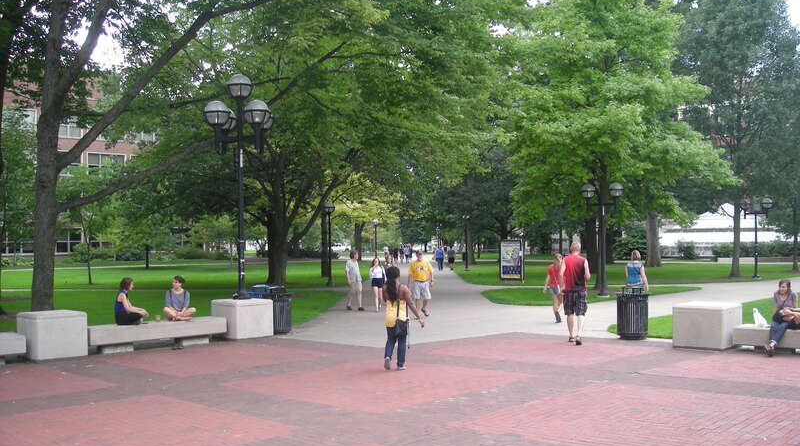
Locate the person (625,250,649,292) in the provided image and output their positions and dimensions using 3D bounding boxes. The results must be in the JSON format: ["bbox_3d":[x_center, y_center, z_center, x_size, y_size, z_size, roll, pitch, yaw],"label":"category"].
[{"bbox_3d":[5.625,1.472,19.200,0.560,1.670,0.450,-1,-1,6],"label":"person"}]

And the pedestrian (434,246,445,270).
[{"bbox_3d":[2.720,2.414,55.000,0.600,1.700,0.450,-1,-2,0],"label":"pedestrian"}]

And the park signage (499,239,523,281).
[{"bbox_3d":[5.652,1.977,41.000,1.150,2.180,0.280,-1,-2,21],"label":"park signage"}]

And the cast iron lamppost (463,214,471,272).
[{"bbox_3d":[4.576,1.372,55.500,0.520,3.850,0.520,-1,-1,0],"label":"cast iron lamppost"}]

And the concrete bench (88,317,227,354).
[{"bbox_3d":[-4.660,2.130,15.450,0.530,0.480,2.950,-2,-2,41],"label":"concrete bench"}]

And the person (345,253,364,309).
[{"bbox_3d":[-1.322,1.700,23.500,0.500,1.730,0.550,1,-2,-43],"label":"person"}]

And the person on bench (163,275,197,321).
[{"bbox_3d":[-4.334,1.490,15.900,0.660,0.880,0.580,-1,-1,-6],"label":"person on bench"}]

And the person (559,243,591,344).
[{"bbox_3d":[3.160,1.282,14.650,0.580,1.840,0.480,-1,-1,-2],"label":"person"}]

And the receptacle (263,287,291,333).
[{"bbox_3d":[-2.644,1.904,17.600,0.620,1.030,0.620,-1,-2,0],"label":"receptacle"}]

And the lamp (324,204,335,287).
[{"bbox_3d":[-3.233,1.003,37.200,0.520,3.870,0.520,-1,-1,0],"label":"lamp"}]

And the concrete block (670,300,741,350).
[{"bbox_3d":[5.770,1.930,15.100,0.920,0.710,0.920,-2,-2,44],"label":"concrete block"}]

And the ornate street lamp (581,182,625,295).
[{"bbox_3d":[7.094,0.575,28.200,1.600,3.980,0.550,-2,-2,34],"label":"ornate street lamp"}]

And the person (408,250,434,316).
[{"bbox_3d":[0.566,1.617,21.800,0.660,1.760,0.500,-1,-2,3],"label":"person"}]

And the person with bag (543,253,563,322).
[{"bbox_3d":[3.707,1.547,19.100,0.550,1.630,0.500,-1,-2,9],"label":"person with bag"}]

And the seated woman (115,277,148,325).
[{"bbox_3d":[-5.089,1.490,15.350,0.650,0.880,0.580,0,-2,-28],"label":"seated woman"}]

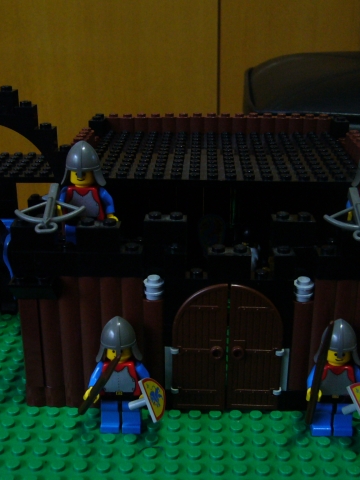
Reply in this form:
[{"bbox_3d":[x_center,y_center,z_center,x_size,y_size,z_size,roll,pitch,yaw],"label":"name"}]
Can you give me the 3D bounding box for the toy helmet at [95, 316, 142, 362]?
[{"bbox_3d":[-0.022,0.036,0.236,0.017,0.018,0.016,-4,21,-11],"label":"toy helmet"}]

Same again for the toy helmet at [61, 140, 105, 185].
[{"bbox_3d":[-0.037,-0.029,0.246,0.017,0.018,0.016,1,20,1],"label":"toy helmet"}]

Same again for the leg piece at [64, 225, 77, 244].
[{"bbox_3d":[-0.041,0.001,0.256,0.008,0.013,0.009,1,20,1],"label":"leg piece"}]

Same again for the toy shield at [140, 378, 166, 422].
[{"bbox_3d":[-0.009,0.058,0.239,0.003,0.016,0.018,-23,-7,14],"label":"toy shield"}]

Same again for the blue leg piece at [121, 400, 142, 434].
[{"bbox_3d":[-0.018,0.065,0.246,0.008,0.013,0.009,1,20,1],"label":"blue leg piece"}]

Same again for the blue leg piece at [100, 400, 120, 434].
[{"bbox_3d":[-0.026,0.065,0.246,0.008,0.013,0.009,1,20,1],"label":"blue leg piece"}]

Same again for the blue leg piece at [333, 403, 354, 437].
[{"bbox_3d":[0.061,0.066,0.244,0.008,0.013,0.009,1,20,1],"label":"blue leg piece"}]

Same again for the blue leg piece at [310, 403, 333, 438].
[{"bbox_3d":[0.053,0.066,0.245,0.008,0.013,0.009,1,20,1],"label":"blue leg piece"}]

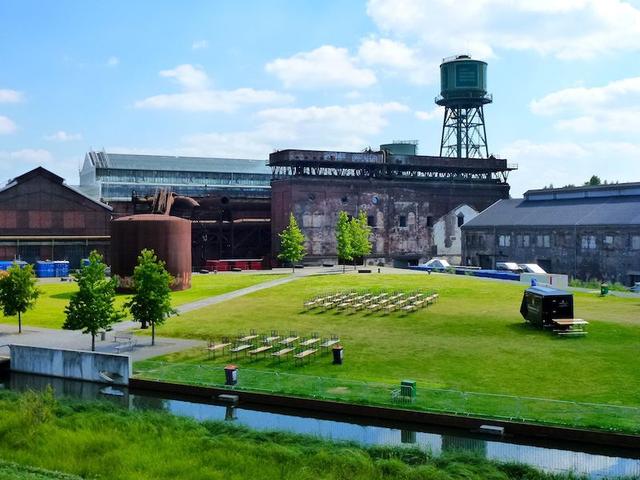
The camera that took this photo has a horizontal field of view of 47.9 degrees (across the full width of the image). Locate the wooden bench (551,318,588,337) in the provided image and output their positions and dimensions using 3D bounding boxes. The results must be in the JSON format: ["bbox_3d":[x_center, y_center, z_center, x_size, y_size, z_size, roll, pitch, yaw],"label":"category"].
[{"bbox_3d":[17.543,6.149,50.500,2.150,0.800,1.350,0,1,-7],"label":"wooden bench"}]

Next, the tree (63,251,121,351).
[{"bbox_3d":[-15.147,4.077,47.800,3.800,6.800,3.700,0,1,0],"label":"tree"}]

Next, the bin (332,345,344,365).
[{"bbox_3d":[1.129,7.005,44.000,0.600,1.100,0.700,0,1,15],"label":"bin"}]

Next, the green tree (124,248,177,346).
[{"bbox_3d":[-11.601,3.947,49.500,3.500,6.750,3.500,0,1,0],"label":"green tree"}]

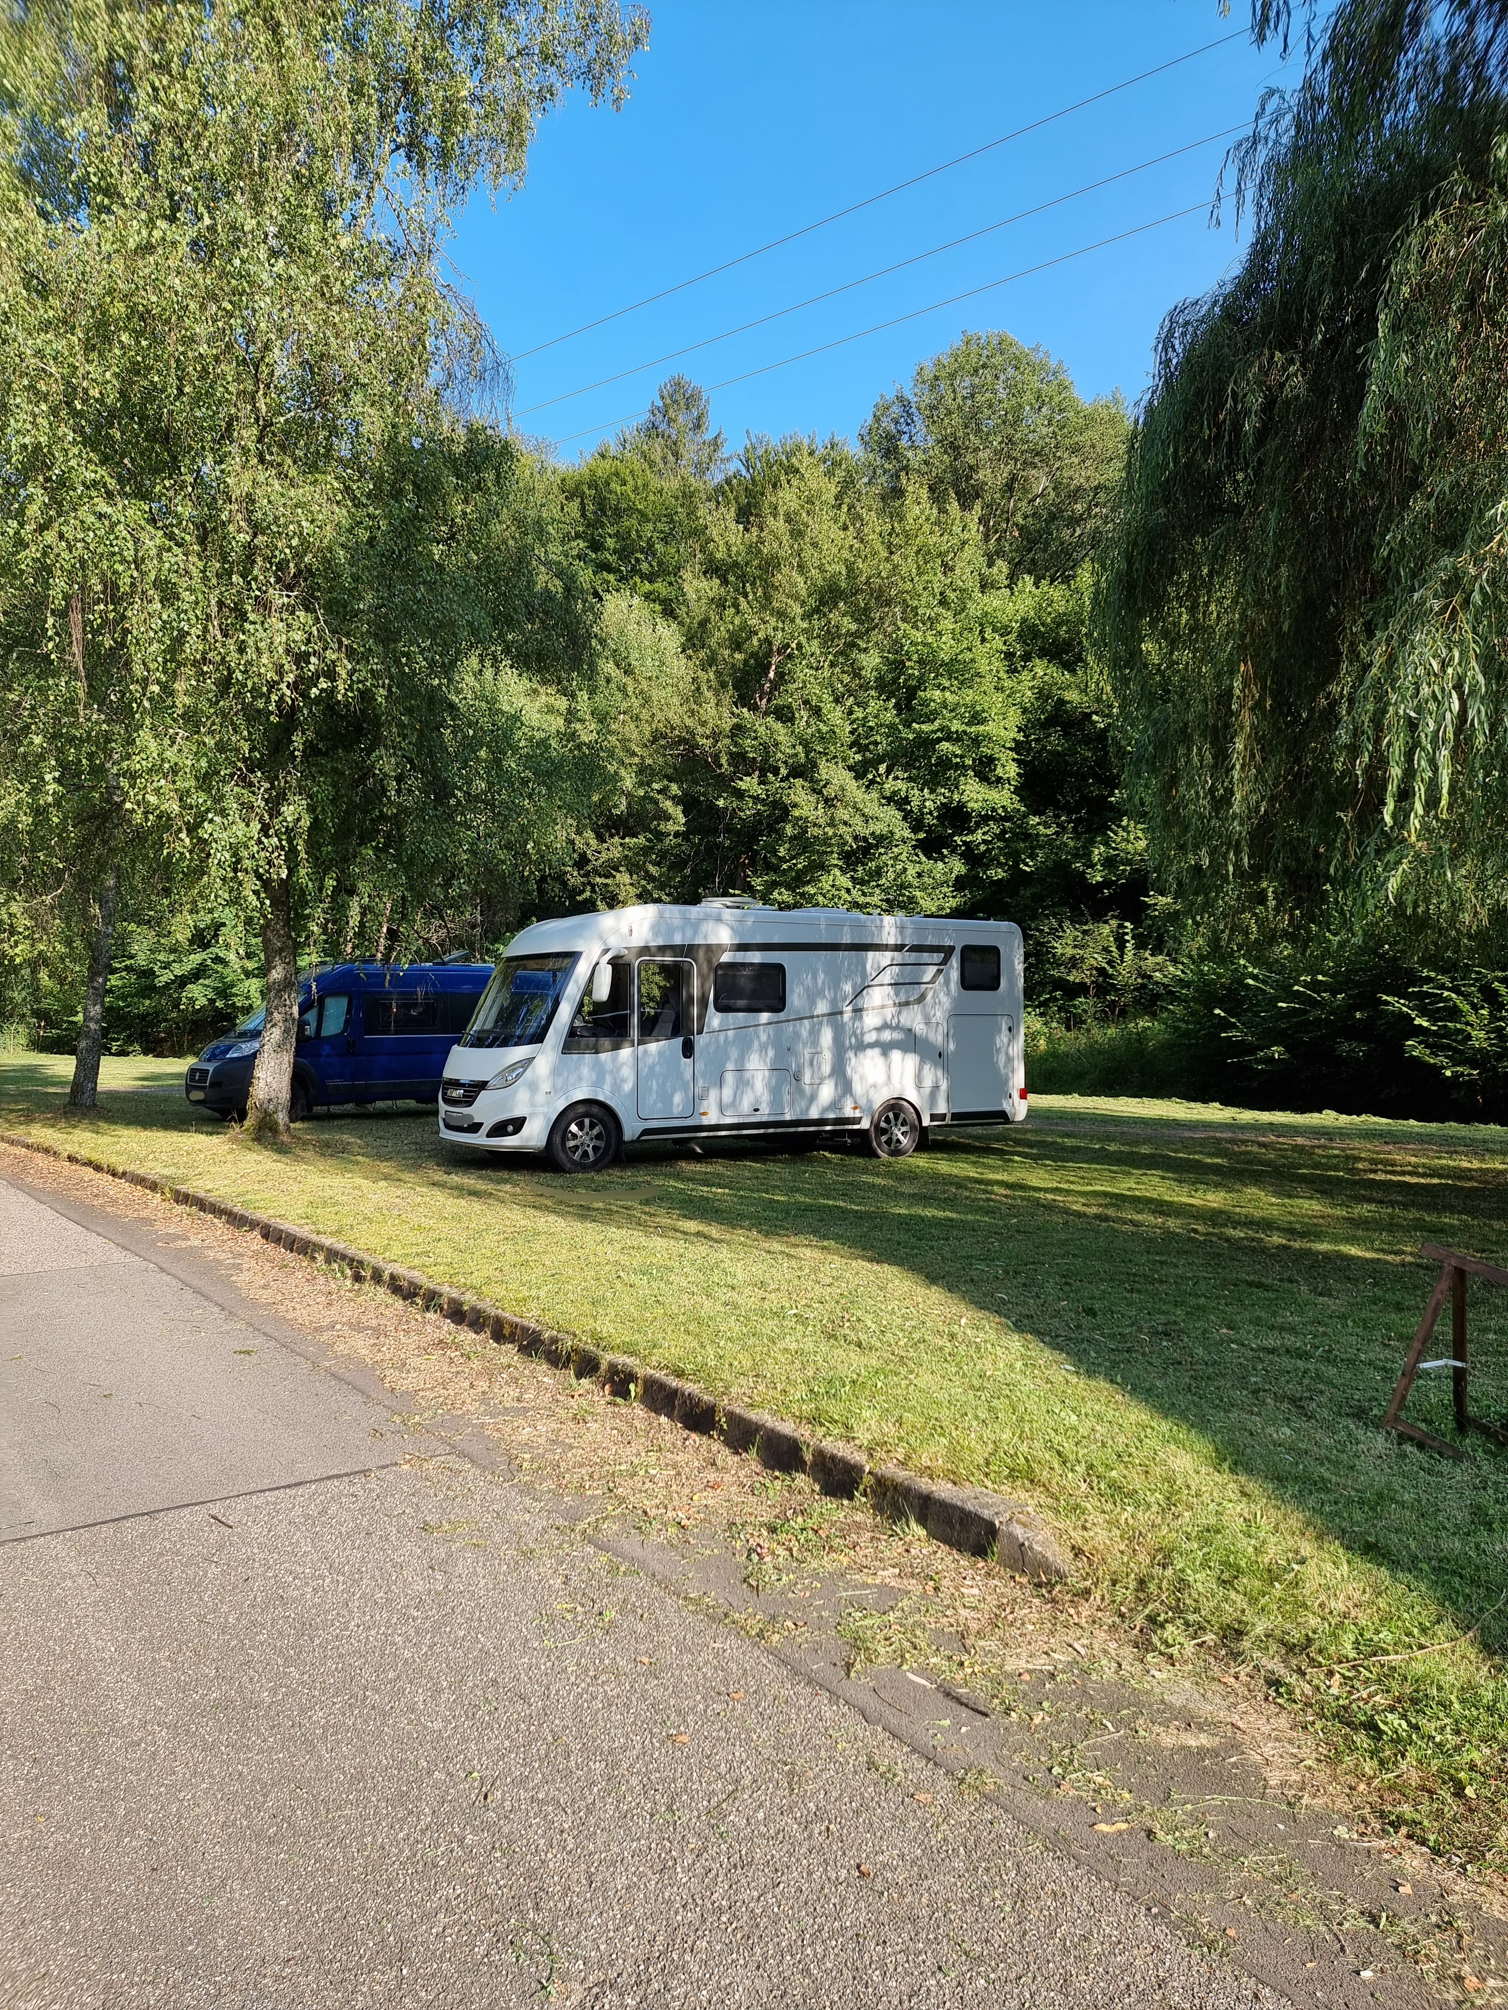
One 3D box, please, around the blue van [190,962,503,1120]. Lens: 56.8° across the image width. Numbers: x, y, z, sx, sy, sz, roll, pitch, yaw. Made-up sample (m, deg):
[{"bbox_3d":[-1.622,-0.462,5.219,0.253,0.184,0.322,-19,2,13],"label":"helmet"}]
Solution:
[{"bbox_3d":[-6.516,0.541,23.851,5.980,2.560,2.050,0,0,-42],"label":"blue van"}]

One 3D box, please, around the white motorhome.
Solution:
[{"bbox_3d":[-0.144,0.340,17.073,7.020,2.920,2.280,0,0,-30],"label":"white motorhome"}]

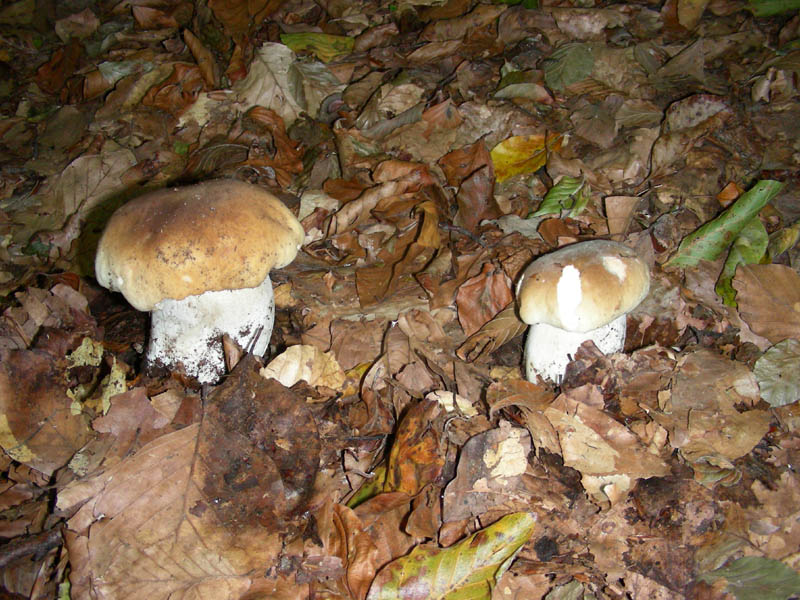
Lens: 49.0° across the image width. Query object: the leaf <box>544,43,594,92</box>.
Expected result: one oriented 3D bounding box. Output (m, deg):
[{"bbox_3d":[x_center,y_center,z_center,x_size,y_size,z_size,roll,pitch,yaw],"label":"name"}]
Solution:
[{"bbox_3d":[0.186,-0.255,0.953,0.049,0.013,0.077,25,64,19],"label":"leaf"}]

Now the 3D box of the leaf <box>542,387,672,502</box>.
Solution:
[{"bbox_3d":[0.113,0.078,0.480,0.057,0.020,0.072,-31,50,-30],"label":"leaf"}]

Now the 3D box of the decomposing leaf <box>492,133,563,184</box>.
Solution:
[{"bbox_3d":[0.111,-0.131,0.769,0.069,0.017,0.041,-22,64,-6],"label":"decomposing leaf"}]

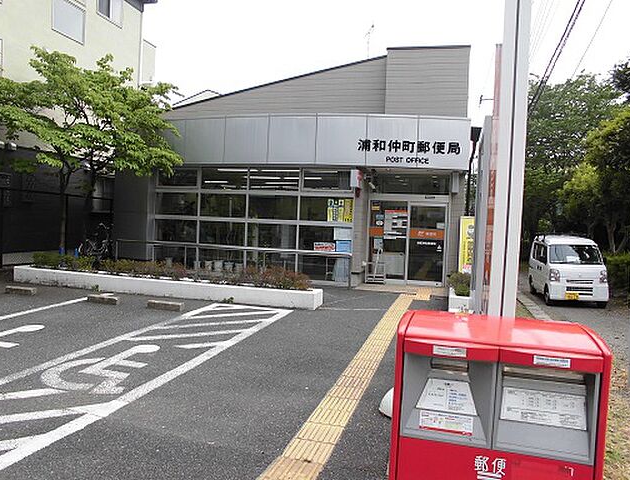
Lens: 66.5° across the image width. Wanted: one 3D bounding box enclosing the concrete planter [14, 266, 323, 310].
[{"bbox_3d":[-3.258,0.948,10.143,6.900,0.360,0.680,3,1,15],"label":"concrete planter"}]

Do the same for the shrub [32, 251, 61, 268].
[{"bbox_3d":[-6.032,0.434,10.800,0.650,0.420,0.500,3,1,15],"label":"shrub"}]

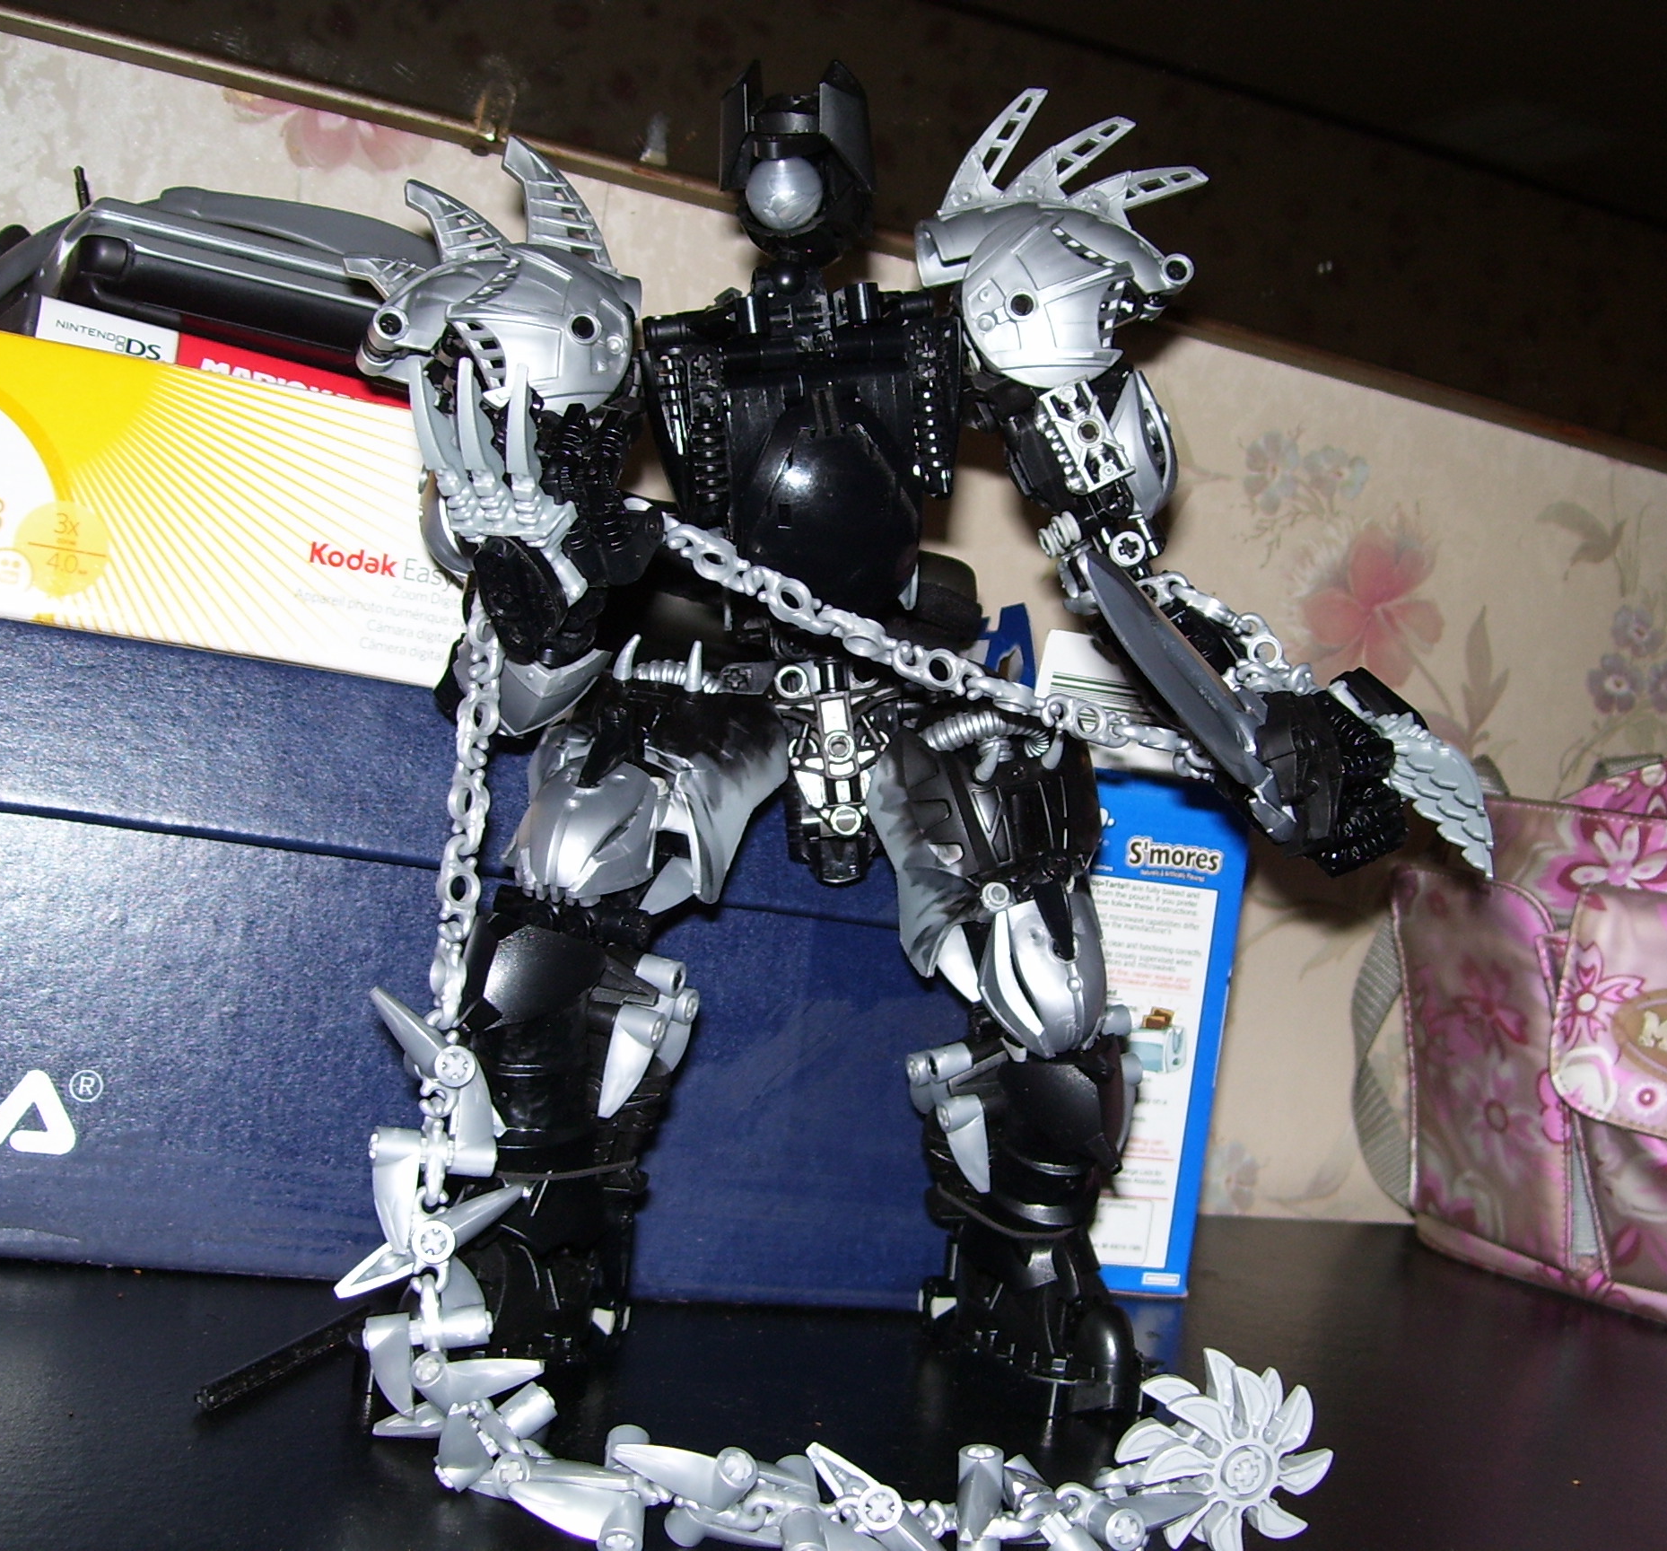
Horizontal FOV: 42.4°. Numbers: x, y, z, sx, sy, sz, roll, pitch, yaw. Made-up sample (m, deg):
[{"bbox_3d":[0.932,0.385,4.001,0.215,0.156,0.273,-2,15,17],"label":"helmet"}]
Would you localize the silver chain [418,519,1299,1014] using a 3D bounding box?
[{"bbox_3d":[0.011,0.002,0.432,0.182,0.110,0.055,8,-3,-13],"label":"silver chain"}]

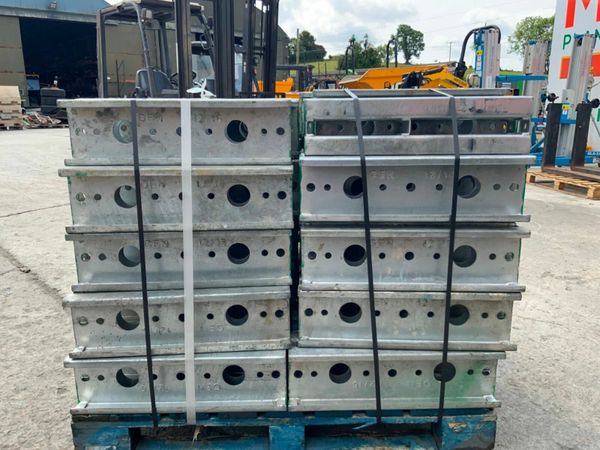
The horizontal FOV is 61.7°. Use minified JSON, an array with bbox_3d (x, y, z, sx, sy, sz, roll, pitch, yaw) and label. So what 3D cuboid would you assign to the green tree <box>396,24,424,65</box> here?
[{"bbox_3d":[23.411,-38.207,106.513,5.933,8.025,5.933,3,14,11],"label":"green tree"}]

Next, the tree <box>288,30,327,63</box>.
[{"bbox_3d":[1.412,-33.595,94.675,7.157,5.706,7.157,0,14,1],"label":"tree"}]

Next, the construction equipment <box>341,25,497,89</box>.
[{"bbox_3d":[2.525,-3.012,11.129,3.300,2.520,1.750,2,14,10],"label":"construction equipment"}]

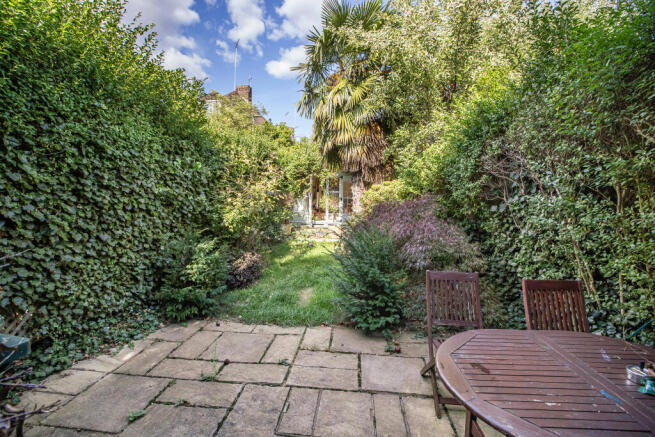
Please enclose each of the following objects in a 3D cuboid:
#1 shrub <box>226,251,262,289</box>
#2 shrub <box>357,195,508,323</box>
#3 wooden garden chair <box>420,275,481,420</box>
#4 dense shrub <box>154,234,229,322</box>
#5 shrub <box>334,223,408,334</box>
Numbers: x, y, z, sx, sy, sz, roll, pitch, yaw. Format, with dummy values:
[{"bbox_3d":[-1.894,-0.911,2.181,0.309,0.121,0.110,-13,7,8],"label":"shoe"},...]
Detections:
[{"bbox_3d":[-1.503,0.909,5.273,0.640,0.590,0.640,1,3,6],"label":"shrub"},{"bbox_3d":[1.540,0.470,4.360,1.970,1.630,1.750,1,3,6],"label":"shrub"},{"bbox_3d":[1.016,0.919,2.217,0.450,0.915,0.533,1,3,9],"label":"wooden garden chair"},{"bbox_3d":[-1.860,0.740,4.000,0.930,1.060,0.930,1,3,6],"label":"dense shrub"},{"bbox_3d":[0.542,0.686,3.696,0.929,1.223,0.929,1,3,6],"label":"shrub"}]

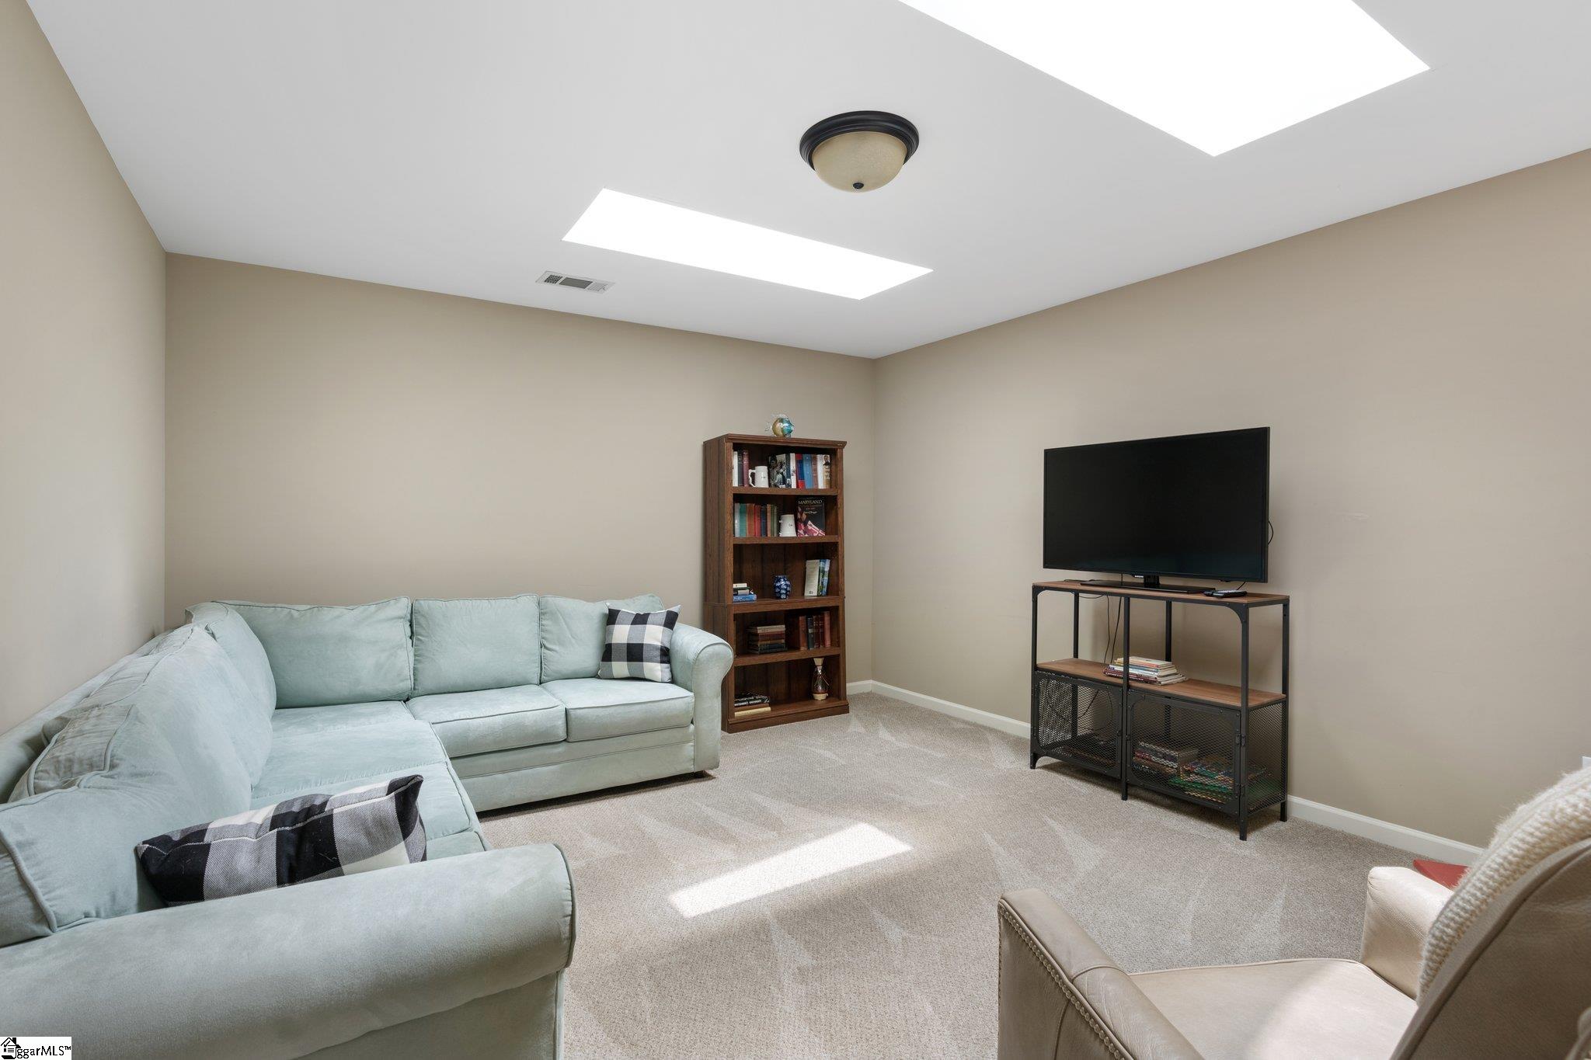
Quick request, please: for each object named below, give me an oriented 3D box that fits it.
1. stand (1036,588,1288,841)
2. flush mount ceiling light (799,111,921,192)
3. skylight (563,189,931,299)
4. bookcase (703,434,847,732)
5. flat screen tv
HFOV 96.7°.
[{"bbox_3d":[1.641,0.752,3.286,0.360,0.950,1.000,-1,1,-34],"label":"stand"},{"bbox_3d":[0.205,-1.160,2.249,0.373,0.156,0.373,0,1,0],"label":"flush mount ceiling light"},{"bbox_3d":[-0.168,-1.279,3.222,1.605,0.080,0.555,-1,1,-34],"label":"skylight"},{"bbox_3d":[-0.117,0.325,4.610,0.875,1.780,0.360,-1,1,-30],"label":"bookcase"},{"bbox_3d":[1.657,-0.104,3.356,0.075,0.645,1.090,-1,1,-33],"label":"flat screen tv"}]

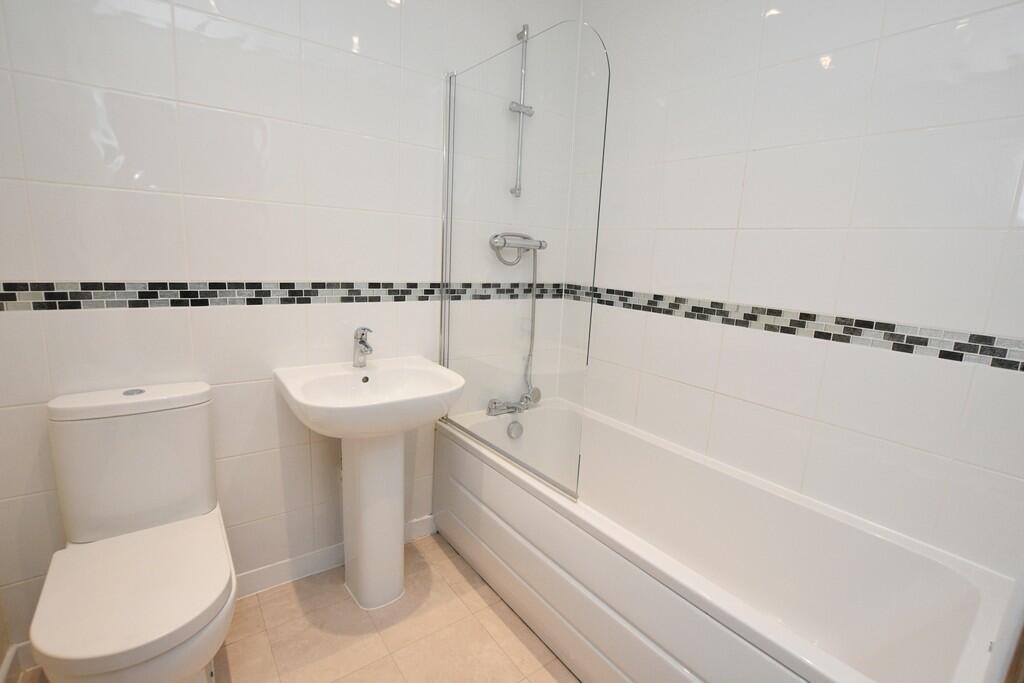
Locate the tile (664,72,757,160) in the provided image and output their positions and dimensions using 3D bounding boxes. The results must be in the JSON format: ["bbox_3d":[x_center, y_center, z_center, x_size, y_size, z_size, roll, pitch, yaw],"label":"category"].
[{"bbox_3d":[0.709,-0.806,1.551,0.010,0.255,0.313,-5,13,-41],"label":"tile"}]

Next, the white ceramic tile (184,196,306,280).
[{"bbox_3d":[-0.851,-0.325,1.387,0.325,0.255,0.010,-4,11,-33],"label":"white ceramic tile"}]

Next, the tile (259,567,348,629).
[{"bbox_3d":[-0.763,0.946,1.599,0.303,0.010,0.200,-5,14,-36],"label":"tile"}]

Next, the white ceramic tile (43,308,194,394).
[{"bbox_3d":[-1.115,0.030,1.240,0.330,0.250,0.010,-5,13,-36],"label":"white ceramic tile"}]

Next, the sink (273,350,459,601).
[{"bbox_3d":[-0.474,0.529,1.530,0.544,0.824,0.443,-5,13,-37],"label":"sink"}]

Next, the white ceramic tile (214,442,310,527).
[{"bbox_3d":[-0.873,0.503,1.498,0.330,0.250,0.010,-5,14,-36],"label":"white ceramic tile"}]

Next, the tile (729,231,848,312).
[{"bbox_3d":[0.874,-0.230,1.384,0.010,0.250,0.330,-5,13,-36],"label":"tile"}]

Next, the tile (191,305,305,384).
[{"bbox_3d":[-0.856,0.008,1.430,0.330,0.250,0.010,-5,13,-36],"label":"tile"}]

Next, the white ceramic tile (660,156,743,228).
[{"bbox_3d":[0.690,-0.548,1.597,0.010,0.250,0.330,-5,14,-36],"label":"white ceramic tile"}]

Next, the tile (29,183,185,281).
[{"bbox_3d":[-1.098,-0.294,1.180,0.330,0.250,0.010,-5,13,-36],"label":"tile"}]

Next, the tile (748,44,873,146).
[{"bbox_3d":[0.900,-0.726,1.292,0.010,0.250,0.330,-5,13,-36],"label":"tile"}]

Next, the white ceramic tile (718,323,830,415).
[{"bbox_3d":[0.874,0.097,1.476,0.010,0.250,0.330,-5,14,-36],"label":"white ceramic tile"}]

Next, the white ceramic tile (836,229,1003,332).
[{"bbox_3d":[1.096,-0.177,1.172,0.010,0.255,0.313,-5,13,-41],"label":"white ceramic tile"}]

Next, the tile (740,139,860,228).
[{"bbox_3d":[0.900,-0.490,1.362,0.010,0.250,0.330,-5,14,-36],"label":"tile"}]

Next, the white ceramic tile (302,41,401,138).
[{"bbox_3d":[-0.551,-0.857,1.484,0.325,0.255,0.010,-4,11,-33],"label":"white ceramic tile"}]

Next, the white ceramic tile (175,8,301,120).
[{"bbox_3d":[-0.814,-0.812,1.278,0.330,0.250,0.010,-5,13,-36],"label":"white ceramic tile"}]

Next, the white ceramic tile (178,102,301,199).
[{"bbox_3d":[-0.835,-0.576,1.342,0.330,0.250,0.010,-5,14,-36],"label":"white ceramic tile"}]

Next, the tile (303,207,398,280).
[{"bbox_3d":[-0.577,-0.348,1.564,0.325,0.255,0.010,-4,11,-33],"label":"tile"}]

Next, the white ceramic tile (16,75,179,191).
[{"bbox_3d":[-1.085,-0.542,1.134,0.330,0.250,0.010,-5,13,-36],"label":"white ceramic tile"}]

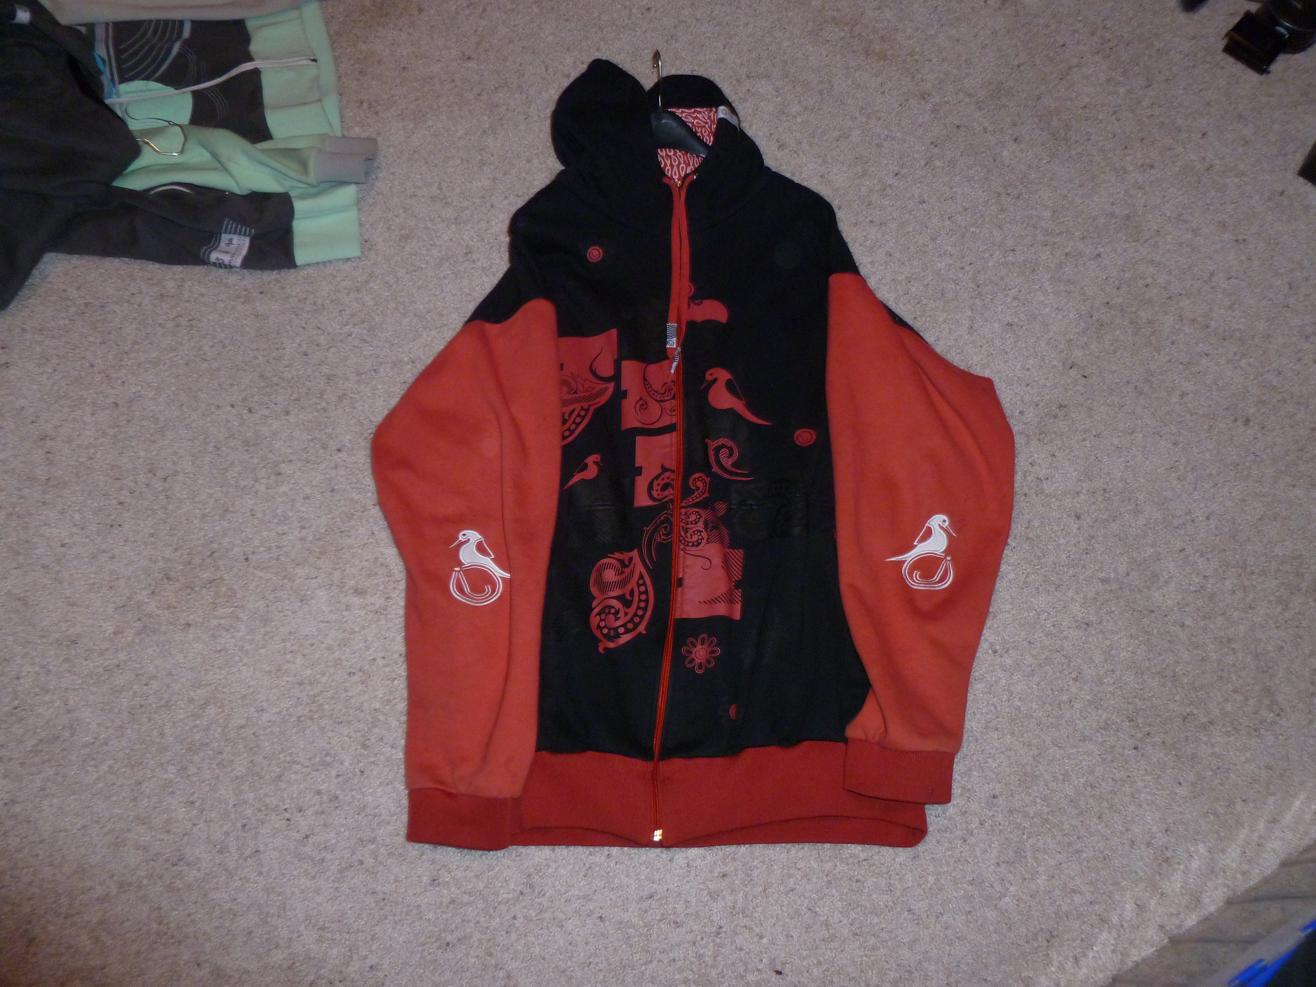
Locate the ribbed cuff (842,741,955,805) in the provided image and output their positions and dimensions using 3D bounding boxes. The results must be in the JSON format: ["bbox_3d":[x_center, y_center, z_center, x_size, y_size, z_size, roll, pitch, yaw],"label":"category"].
[{"bbox_3d":[0.242,0.281,1.069,0.107,0.025,0.058,5,70,2],"label":"ribbed cuff"}]

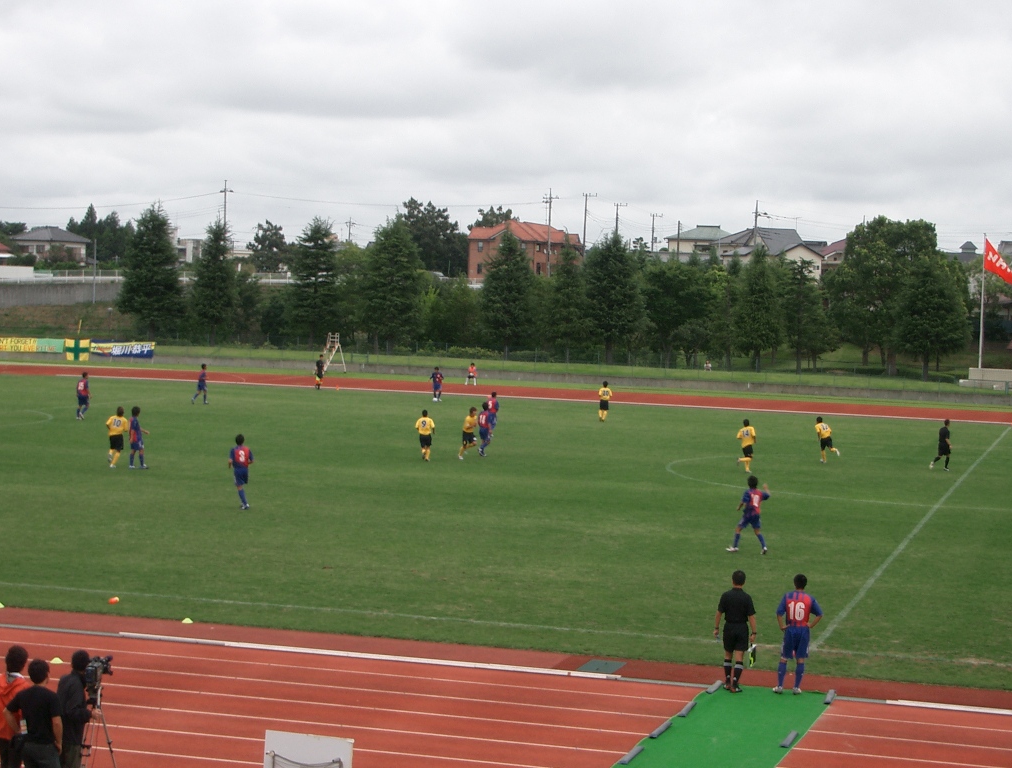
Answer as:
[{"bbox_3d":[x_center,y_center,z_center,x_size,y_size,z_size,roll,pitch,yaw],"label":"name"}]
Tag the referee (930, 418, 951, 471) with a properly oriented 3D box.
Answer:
[{"bbox_3d":[14.317,1.997,72.048,0.580,1.693,0.520,0,3,-38],"label":"referee"}]

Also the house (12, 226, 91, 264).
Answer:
[{"bbox_3d":[-59.135,-17.902,285.000,6.600,5.100,8.900,4,3,36],"label":"house"}]

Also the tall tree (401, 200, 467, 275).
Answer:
[{"bbox_3d":[-9.179,-18.748,285.000,9.600,11.000,9.200,2,3,0],"label":"tall tree"}]

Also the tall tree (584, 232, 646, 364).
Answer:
[{"bbox_3d":[6.672,-5.234,134.000,3.900,7.980,3.900,3,3,15],"label":"tall tree"}]

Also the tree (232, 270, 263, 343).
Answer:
[{"bbox_3d":[-17.308,-5.102,146.000,2.300,4.900,2.300,2,3,0],"label":"tree"}]

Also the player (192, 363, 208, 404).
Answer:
[{"bbox_3d":[-13.143,-0.008,94.527,0.727,1.730,0.505,2,3,-6],"label":"player"}]

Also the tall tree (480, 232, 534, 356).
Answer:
[{"bbox_3d":[0.160,-5.841,140.500,3.700,8.300,3.700,2,3,0],"label":"tall tree"}]

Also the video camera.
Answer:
[{"bbox_3d":[-4.151,2.954,22.300,0.210,0.350,0.540,2,3,5],"label":"video camera"}]

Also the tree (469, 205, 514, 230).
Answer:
[{"bbox_3d":[-1.888,-18.032,285.000,6.500,10.500,6.500,3,3,15],"label":"tree"}]

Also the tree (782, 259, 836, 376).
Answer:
[{"bbox_3d":[18.202,-4.055,131.500,3.200,6.870,3.200,3,3,15],"label":"tree"}]

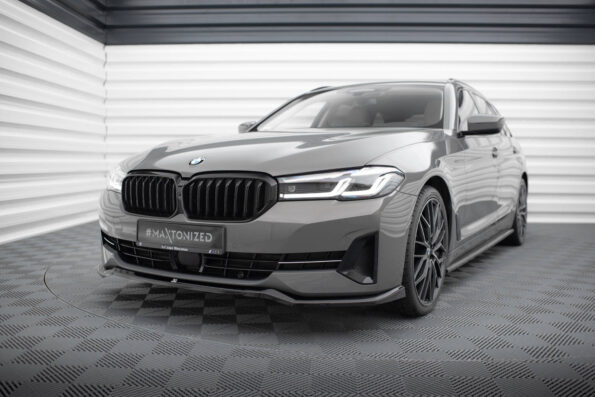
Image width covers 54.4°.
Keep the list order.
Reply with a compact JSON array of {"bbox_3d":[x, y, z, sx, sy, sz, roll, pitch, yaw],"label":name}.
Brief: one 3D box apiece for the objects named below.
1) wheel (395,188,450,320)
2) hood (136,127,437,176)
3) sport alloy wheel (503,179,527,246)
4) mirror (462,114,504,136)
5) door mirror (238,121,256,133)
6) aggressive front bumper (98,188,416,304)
[{"bbox_3d":[0.576,0.270,3.041,0.250,0.680,0.680,3,5,30],"label":"wheel"},{"bbox_3d":[-0.169,-0.289,3.265,1.560,0.280,1.360,3,5,30],"label":"hood"},{"bbox_3d":[2.068,0.109,5.609,0.260,0.680,0.680,3,5,30],"label":"sport alloy wheel"},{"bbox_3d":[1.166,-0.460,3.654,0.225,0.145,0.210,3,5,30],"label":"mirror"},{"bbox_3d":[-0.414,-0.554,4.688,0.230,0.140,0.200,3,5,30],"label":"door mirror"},{"bbox_3d":[-0.409,0.183,2.889,1.840,0.525,0.600,3,5,30],"label":"aggressive front bumper"}]

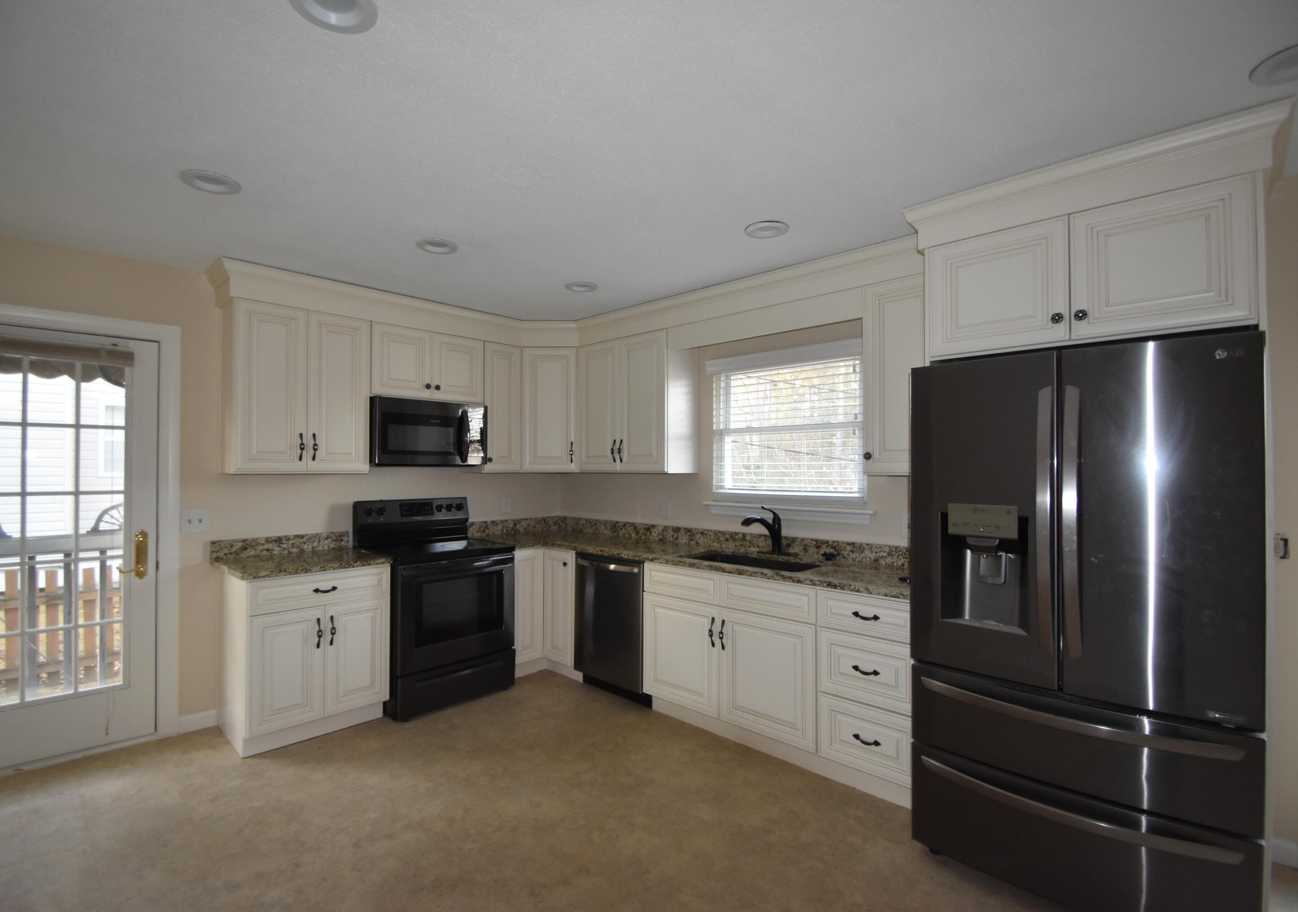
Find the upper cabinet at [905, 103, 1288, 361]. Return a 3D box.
[{"bbox_3d":[1.654,-0.689,2.202,1.050,0.620,0.640,-1,-2,43],"label":"upper cabinet"}]

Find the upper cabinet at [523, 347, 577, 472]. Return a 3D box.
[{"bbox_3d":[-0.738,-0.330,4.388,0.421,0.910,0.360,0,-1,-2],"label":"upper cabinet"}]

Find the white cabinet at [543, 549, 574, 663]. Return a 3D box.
[{"bbox_3d":[-0.402,1.002,4.071,0.335,0.754,0.612,-1,-2,43],"label":"white cabinet"}]

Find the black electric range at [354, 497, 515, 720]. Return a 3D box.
[{"bbox_3d":[-1.365,0.890,3.631,0.695,1.185,0.762,-1,-2,43],"label":"black electric range"}]

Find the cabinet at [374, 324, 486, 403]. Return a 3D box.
[{"bbox_3d":[-1.526,-0.581,3.808,0.325,0.436,0.764,-1,-2,43],"label":"cabinet"}]

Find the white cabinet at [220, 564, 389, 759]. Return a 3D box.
[{"bbox_3d":[-1.900,1.035,3.145,0.633,0.872,0.664,-1,-2,43],"label":"white cabinet"}]

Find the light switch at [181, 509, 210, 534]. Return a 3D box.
[{"bbox_3d":[-2.429,0.349,3.050,0.012,0.120,0.120,-1,-2,43],"label":"light switch"}]

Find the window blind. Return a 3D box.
[{"bbox_3d":[0.775,-0.193,3.400,1.040,0.880,0.070,-1,-2,43],"label":"window blind"}]

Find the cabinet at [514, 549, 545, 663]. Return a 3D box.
[{"bbox_3d":[-1.051,1.000,4.065,0.612,0.754,0.285,-1,-2,43],"label":"cabinet"}]

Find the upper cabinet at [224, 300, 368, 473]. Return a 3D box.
[{"bbox_3d":[-2.018,-0.357,3.277,0.325,0.910,0.675,-1,-2,43],"label":"upper cabinet"}]

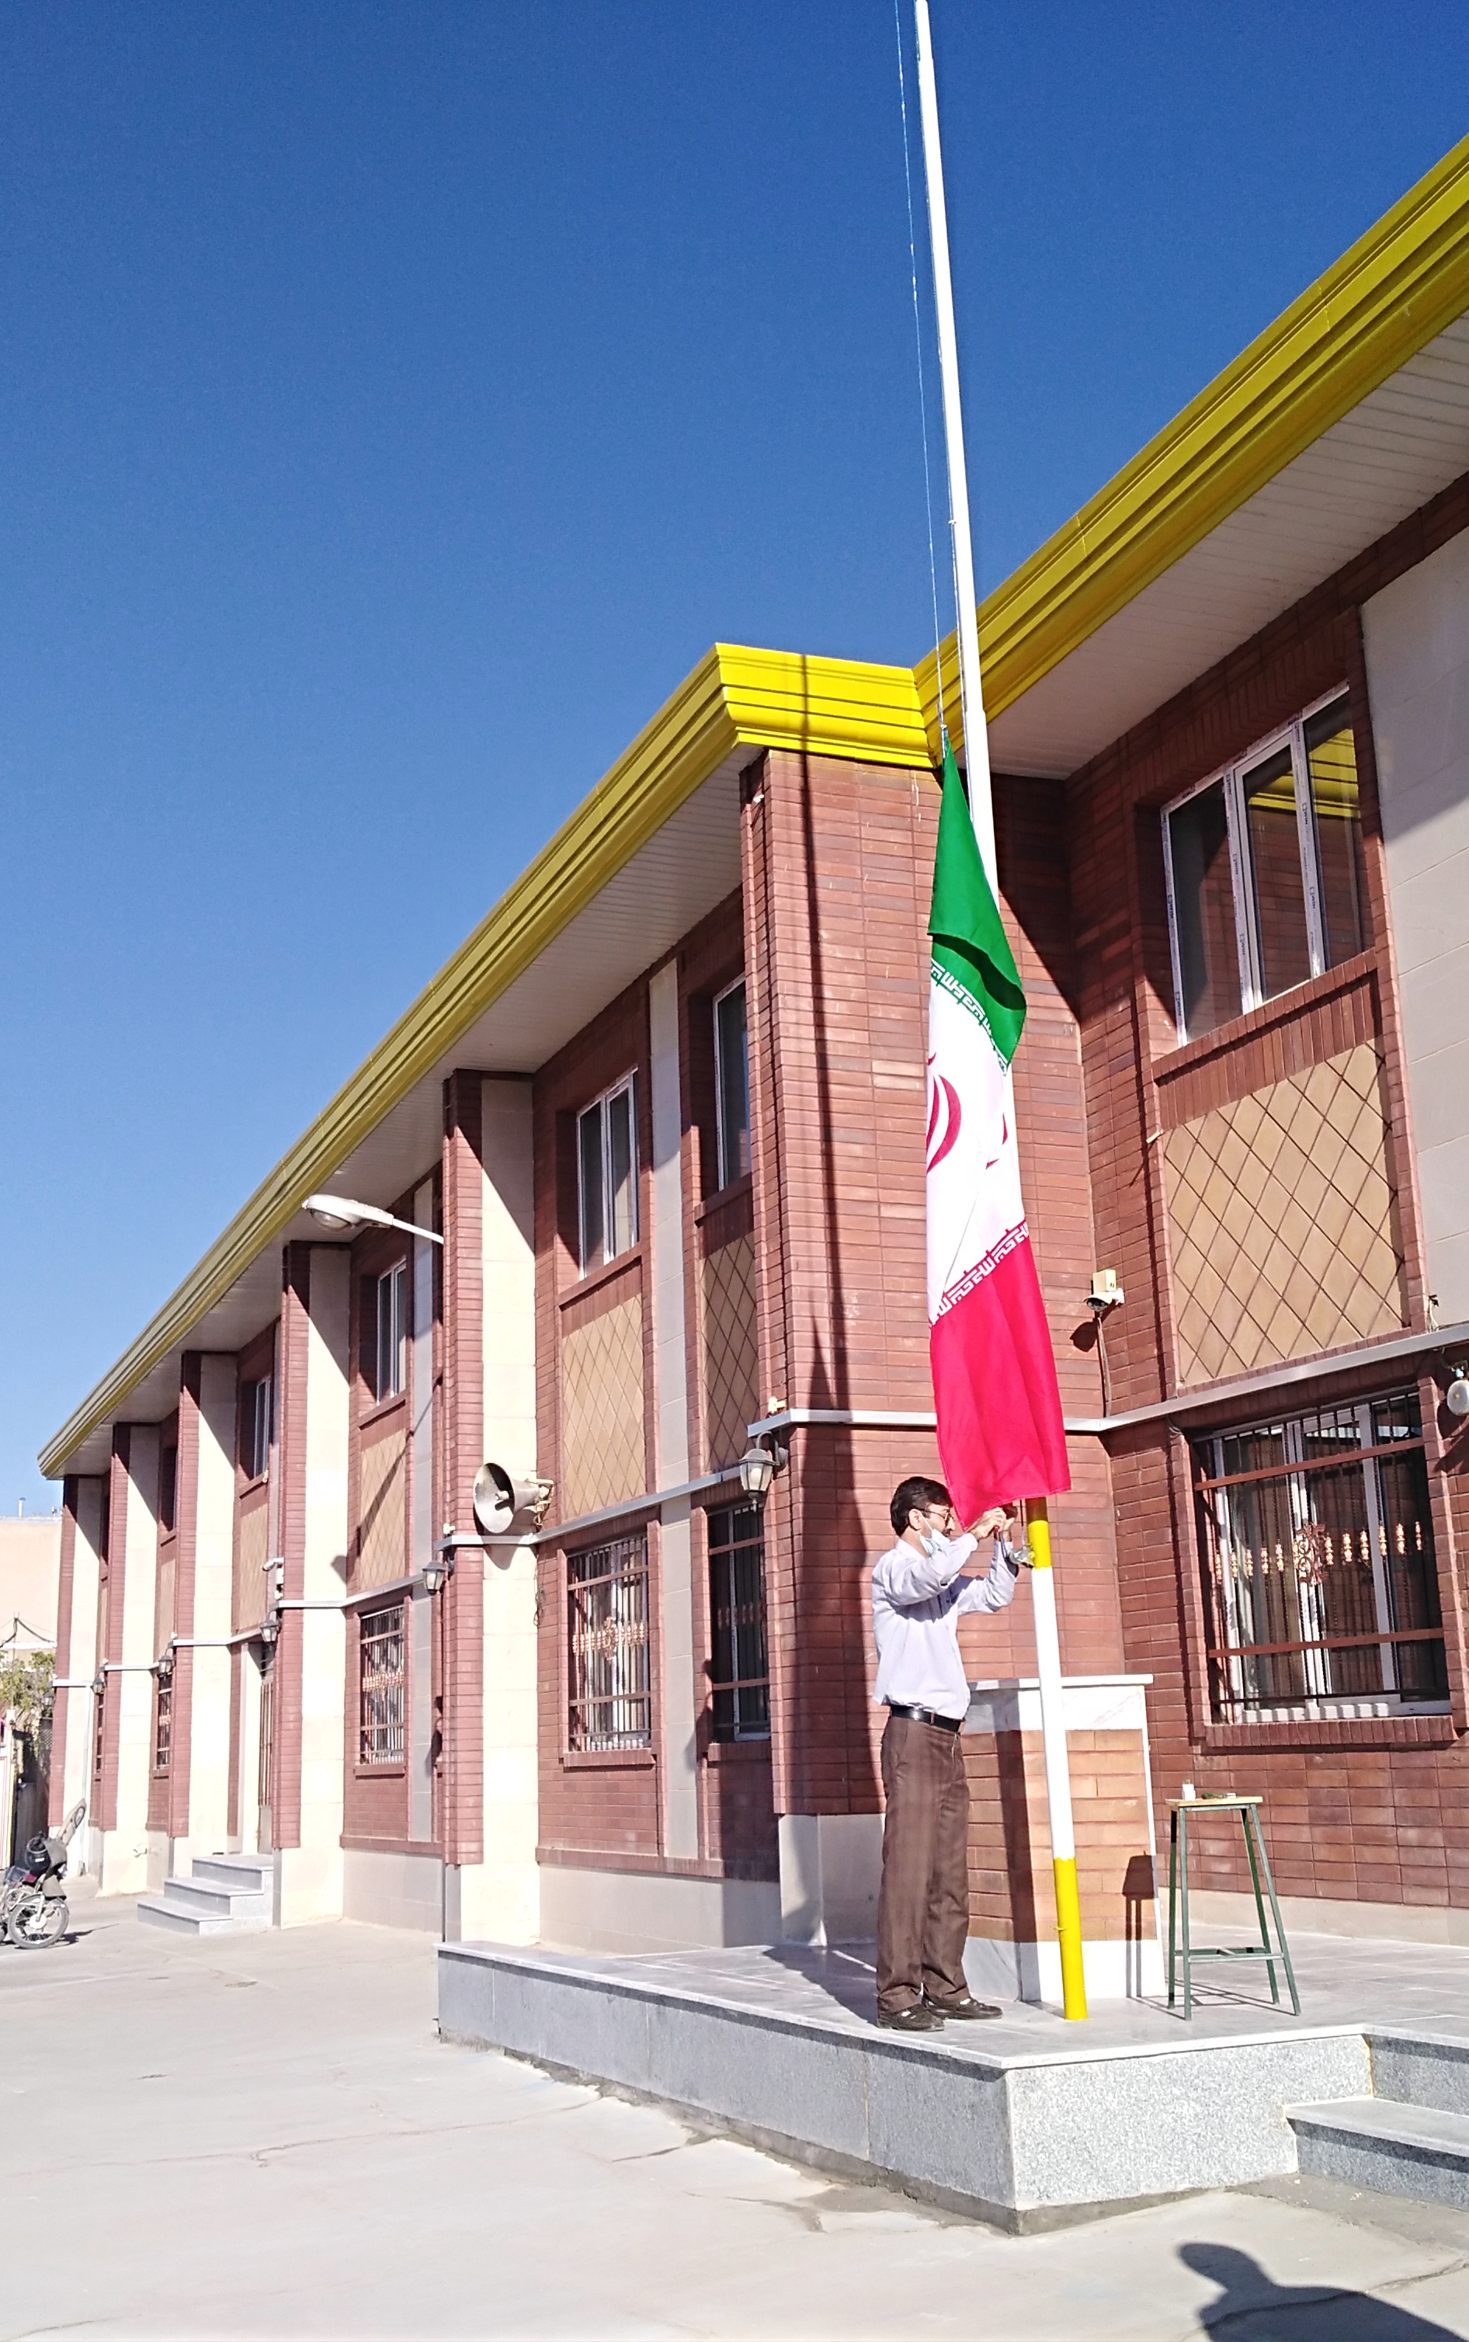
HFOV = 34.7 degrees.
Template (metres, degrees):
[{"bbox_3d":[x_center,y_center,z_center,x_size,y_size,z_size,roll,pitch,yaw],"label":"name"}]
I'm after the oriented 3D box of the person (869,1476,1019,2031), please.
[{"bbox_3d":[0.708,1.903,7.830,0.540,1.750,0.520,-4,-14,9],"label":"person"}]

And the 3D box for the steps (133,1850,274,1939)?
[{"bbox_3d":[-5.410,7.723,25.096,1.280,0.610,4.150,4,-15,-22],"label":"steps"}]

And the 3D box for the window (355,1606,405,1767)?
[{"bbox_3d":[-3.339,4.890,22.341,0.200,1.450,1.800,4,-15,-22],"label":"window"}]

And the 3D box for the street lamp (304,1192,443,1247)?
[{"bbox_3d":[-2.838,0.372,18.321,1.150,0.360,0.260,4,-15,-22],"label":"street lamp"}]

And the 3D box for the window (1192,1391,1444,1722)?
[{"bbox_3d":[2.715,1.827,10.913,0.150,1.410,1.820,4,-15,-22],"label":"window"}]

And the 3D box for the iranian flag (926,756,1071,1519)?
[{"bbox_3d":[0.873,-0.160,8.245,0.460,2.760,0.300,1,-14,-10],"label":"iranian flag"}]

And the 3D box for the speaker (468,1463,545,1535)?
[{"bbox_3d":[-1.659,2.458,17.625,0.470,0.510,0.510,11,-19,-41],"label":"speaker"}]

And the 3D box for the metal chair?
[{"bbox_3d":[1.601,2.406,7.709,0.380,0.660,0.350,-1,-14,-3],"label":"metal chair"}]

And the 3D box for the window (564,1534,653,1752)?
[{"bbox_3d":[-0.850,3.295,16.297,0.150,1.410,1.800,4,-15,-22],"label":"window"}]

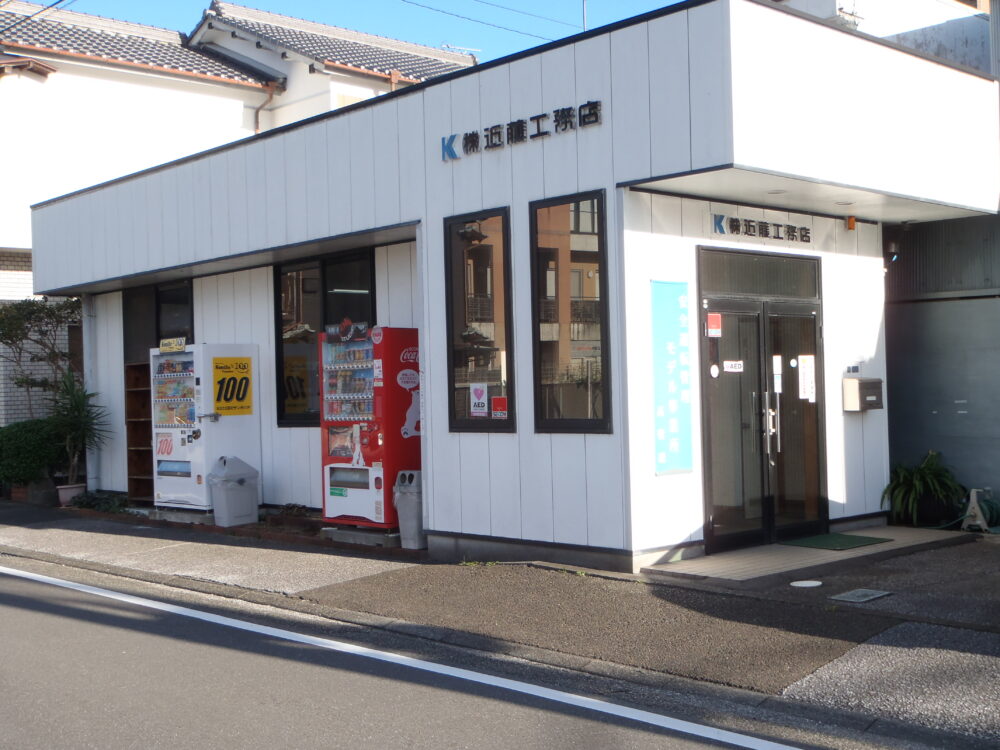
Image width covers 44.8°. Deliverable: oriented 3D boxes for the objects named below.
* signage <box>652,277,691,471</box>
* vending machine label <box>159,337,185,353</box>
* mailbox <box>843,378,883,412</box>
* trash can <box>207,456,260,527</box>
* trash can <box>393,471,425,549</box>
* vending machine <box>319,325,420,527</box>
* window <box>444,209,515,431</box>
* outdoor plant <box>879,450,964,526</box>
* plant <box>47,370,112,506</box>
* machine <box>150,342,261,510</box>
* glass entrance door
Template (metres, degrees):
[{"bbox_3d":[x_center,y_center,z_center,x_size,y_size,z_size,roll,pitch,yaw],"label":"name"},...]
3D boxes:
[{"bbox_3d":[1.290,0.017,9.025,0.434,1.424,0.020,-1,-1,-43],"label":"signage"},{"bbox_3d":[-3.677,-0.333,13.618,0.030,0.144,0.585,-1,-1,-43],"label":"vending machine label"},{"bbox_3d":[3.221,0.177,10.742,0.386,0.287,0.158,-1,-1,-43],"label":"mailbox"},{"bbox_3d":[-2.862,1.252,13.095,0.430,0.720,0.350,-1,-1,-43],"label":"trash can"},{"bbox_3d":[-0.693,1.194,10.928,0.380,0.680,0.340,-1,-1,-43],"label":"trash can"},{"bbox_3d":[-1.105,0.485,11.450,0.700,1.806,1.013,-1,-1,-43],"label":"vending machine"},{"bbox_3d":[-0.161,-0.427,9.837,0.080,1.780,0.791,-1,-1,-43],"label":"window"},{"bbox_3d":[3.791,1.022,10.874,0.700,0.660,0.720,-1,-1,-43],"label":"outdoor plant"},{"bbox_3d":[-5.491,0.823,15.844,0.750,1.800,0.770,-1,-1,-43],"label":"plant"},{"bbox_3d":[-3.344,0.586,13.810,0.700,1.817,1.203,-1,-1,-43],"label":"machine"},{"bbox_3d":[2.174,0.378,9.859,1.734,1.977,0.100,-1,-1,-43],"label":"glass entrance door"}]

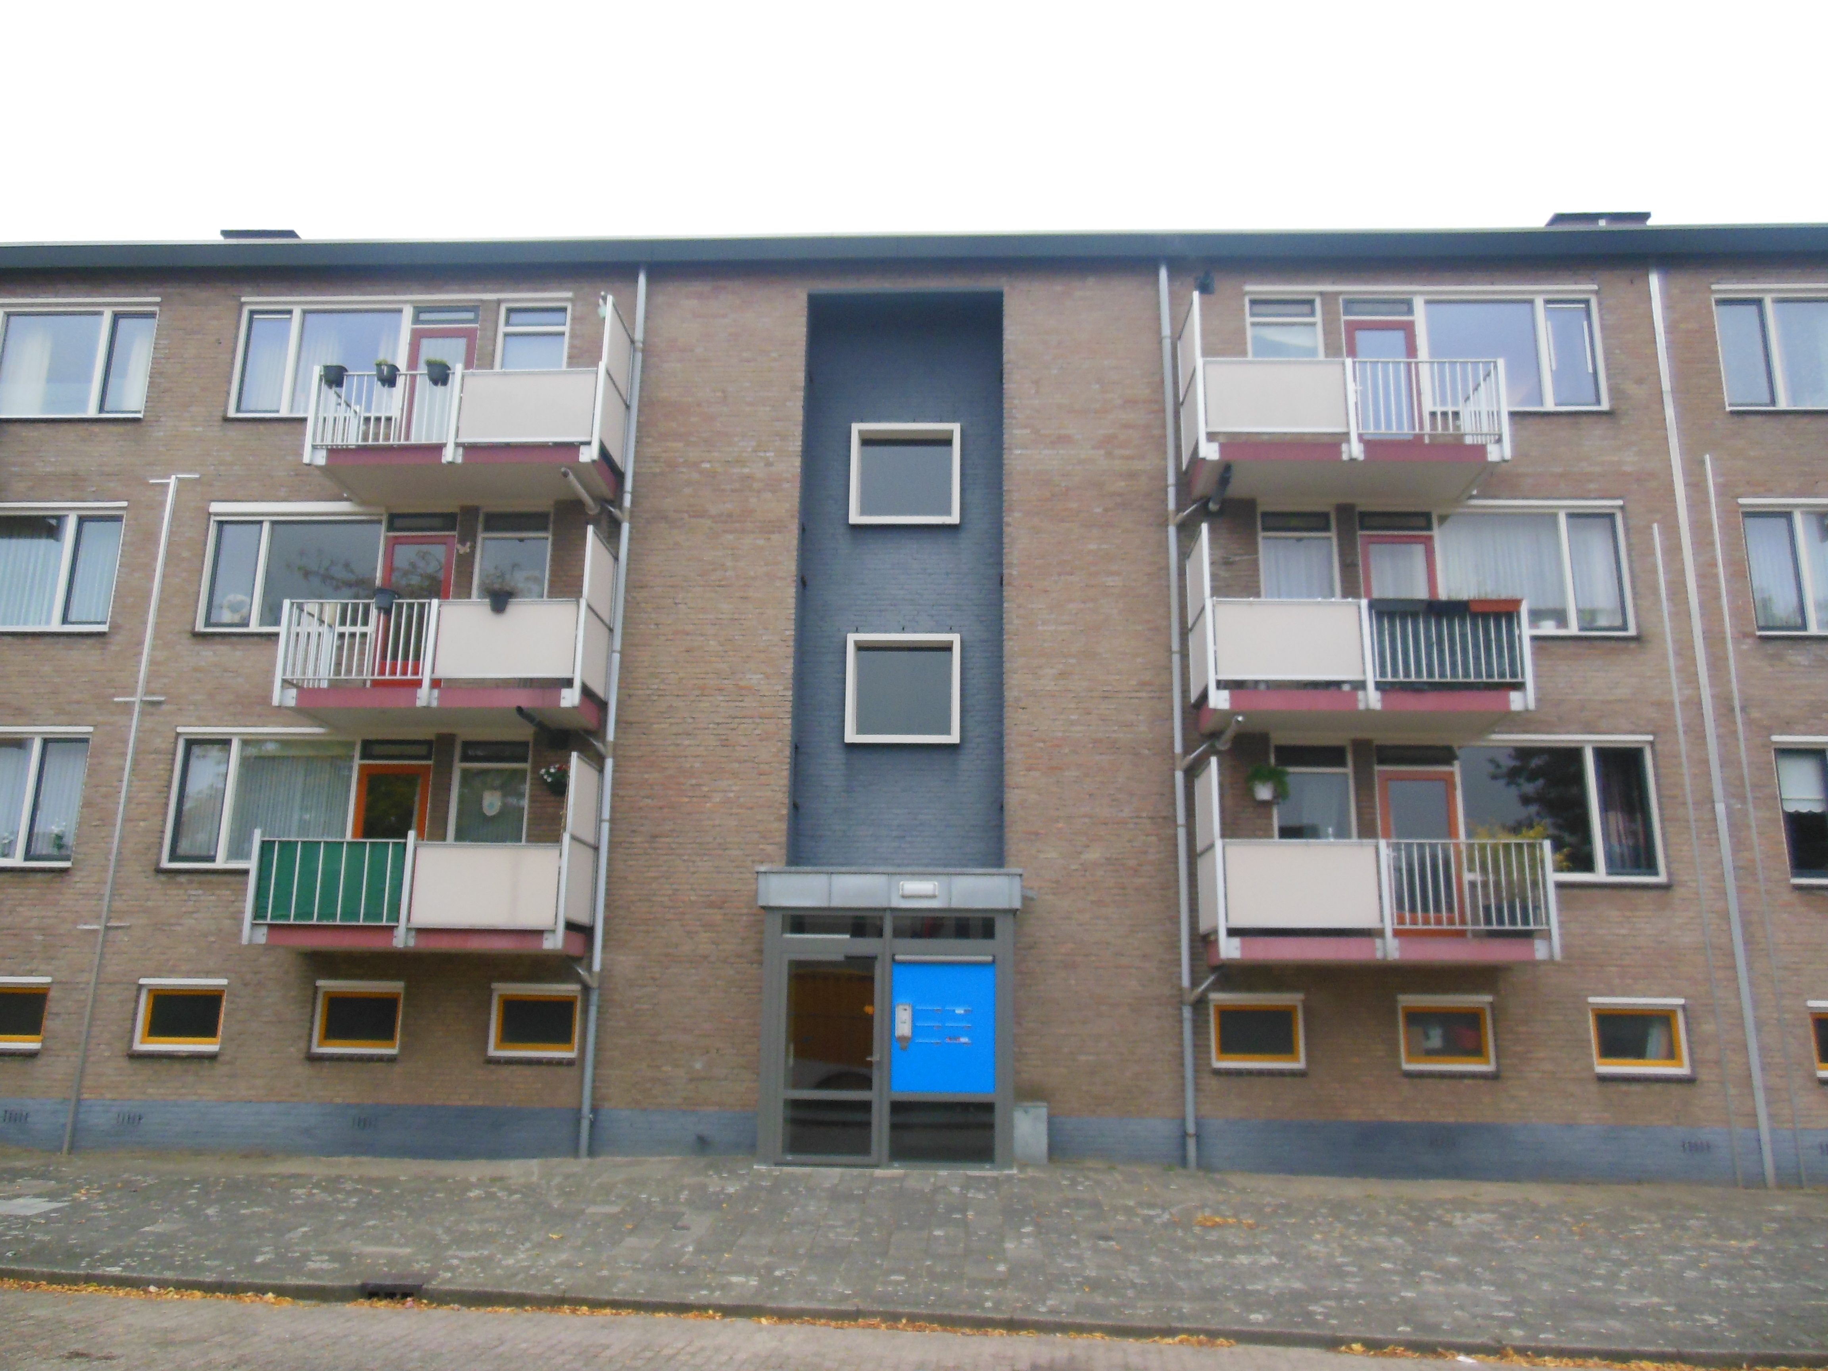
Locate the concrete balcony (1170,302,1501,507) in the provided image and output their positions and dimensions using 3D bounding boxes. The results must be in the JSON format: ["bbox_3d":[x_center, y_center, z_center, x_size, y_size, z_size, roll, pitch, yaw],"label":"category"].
[{"bbox_3d":[4.642,-3.155,14.561,3.240,1.920,1.260,0,-13,2],"label":"concrete balcony"}]

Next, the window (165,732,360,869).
[{"bbox_3d":[-7.193,1.297,14.627,2.045,1.484,0.120,0,-13,2],"label":"window"}]

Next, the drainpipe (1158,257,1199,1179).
[{"bbox_3d":[2.870,-0.058,14.437,0.079,10.156,0.090,0,-13,2],"label":"drainpipe"}]

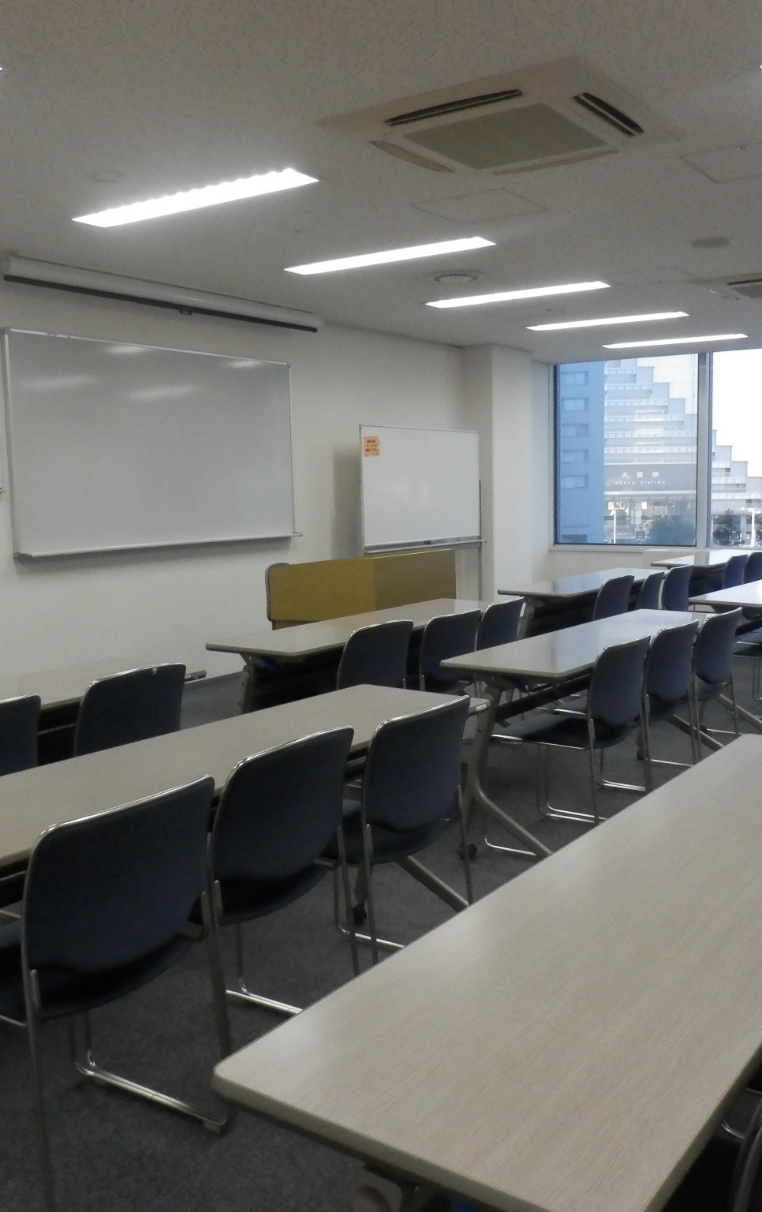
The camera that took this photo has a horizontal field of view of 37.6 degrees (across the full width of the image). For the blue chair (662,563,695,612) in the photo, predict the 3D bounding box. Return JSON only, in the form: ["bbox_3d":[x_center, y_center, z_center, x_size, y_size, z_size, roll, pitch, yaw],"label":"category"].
[{"bbox_3d":[1.756,0.107,7.400,0.510,0.747,0.490,3,7,34],"label":"blue chair"}]

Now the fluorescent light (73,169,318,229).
[{"bbox_3d":[-0.811,-1.735,4.745,1.249,0.060,0.192,3,7,34],"label":"fluorescent light"}]

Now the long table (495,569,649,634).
[{"bbox_3d":[1.350,0.189,6.964,0.450,0.700,1.800,3,7,34],"label":"long table"}]

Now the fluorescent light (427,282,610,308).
[{"bbox_3d":[0.865,-2.030,7.231,1.241,0.080,0.195,3,7,34],"label":"fluorescent light"}]

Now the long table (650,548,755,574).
[{"bbox_3d":[2.667,-0.039,8.841,0.460,0.700,1.800,3,7,34],"label":"long table"}]

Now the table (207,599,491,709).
[{"bbox_3d":[0.009,0.420,5.001,0.450,0.700,1.800,3,7,34],"label":"table"}]

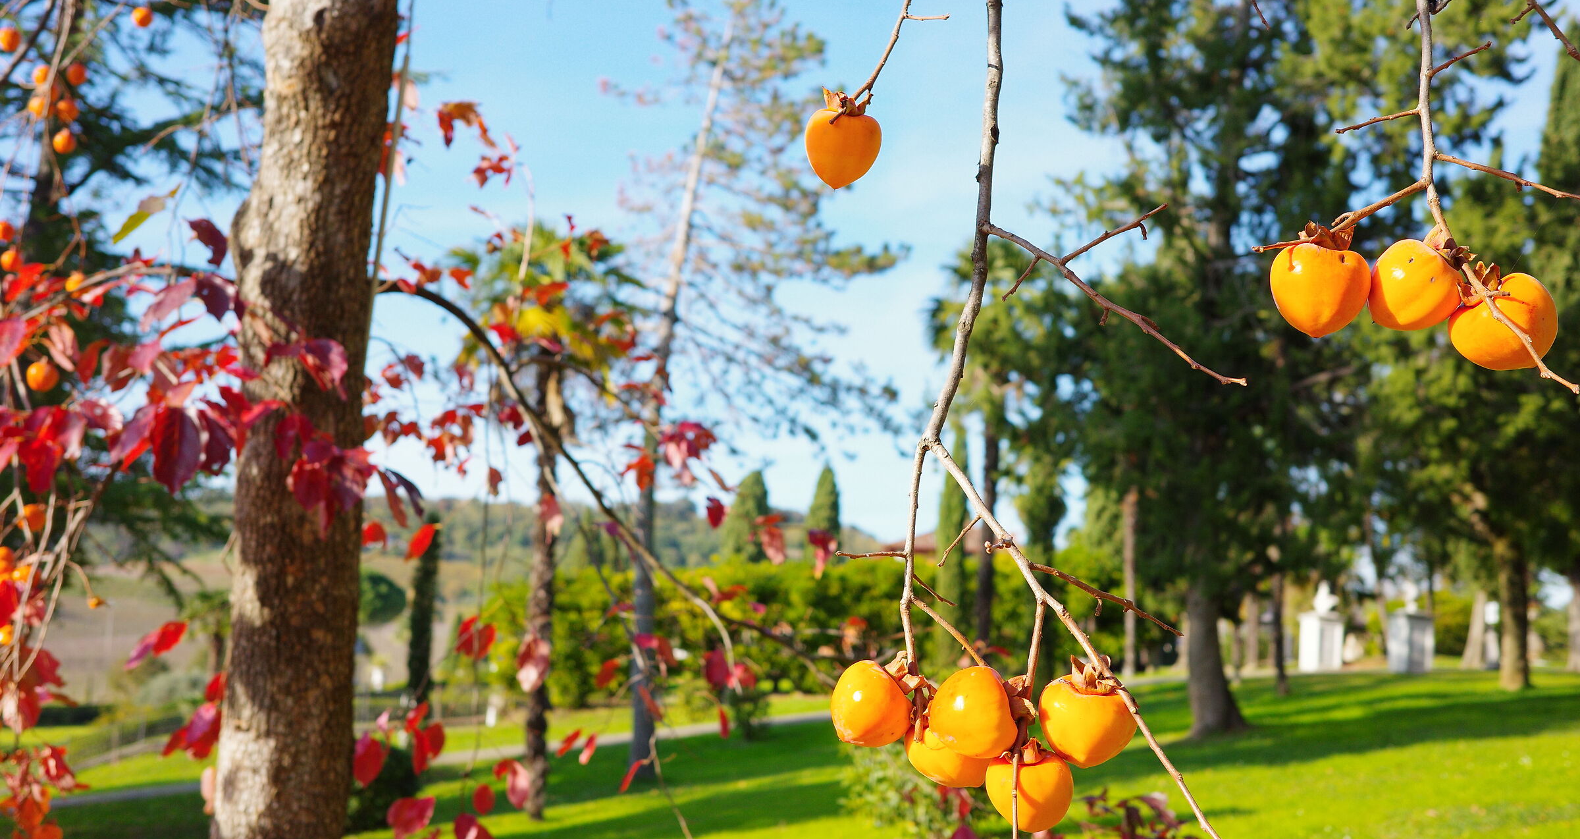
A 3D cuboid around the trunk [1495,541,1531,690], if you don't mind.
[{"bbox_3d":[11.126,3.020,27.000,0.460,2.300,0.460,0,-5,0],"label":"trunk"}]

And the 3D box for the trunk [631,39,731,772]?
[{"bbox_3d":[-1.111,-0.367,19.415,0.956,8.234,0.519,0,-6,-3],"label":"trunk"}]

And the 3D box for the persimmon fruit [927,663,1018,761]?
[{"bbox_3d":[0.145,0.231,1.385,0.071,0.070,0.070,-42,0,-21],"label":"persimmon fruit"}]

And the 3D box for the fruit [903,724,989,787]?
[{"bbox_3d":[0.124,0.259,1.385,0.066,0.068,0.066,-31,-6,-1],"label":"fruit"}]

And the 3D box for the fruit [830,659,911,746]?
[{"bbox_3d":[0.065,0.227,1.410,0.067,0.067,0.067,43,-12,0],"label":"fruit"}]

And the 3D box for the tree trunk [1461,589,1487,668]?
[{"bbox_3d":[15.298,4.618,39.094,0.522,1.857,0.467,-2,-6,21],"label":"tree trunk"}]

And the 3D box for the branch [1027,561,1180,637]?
[{"bbox_3d":[0.254,0.144,1.420,0.128,0.058,0.040,0,-5,0],"label":"branch"}]

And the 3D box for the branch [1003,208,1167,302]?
[{"bbox_3d":[0.241,-0.137,1.440,0.135,0.078,0.060,0,-5,0],"label":"branch"}]

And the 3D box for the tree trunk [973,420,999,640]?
[{"bbox_3d":[3.455,1.963,31.000,0.280,4.100,0.280,3,-5,0],"label":"tree trunk"}]

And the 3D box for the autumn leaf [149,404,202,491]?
[{"bbox_3d":[-0.752,0.036,2.150,0.065,0.108,0.030,0,-5,0],"label":"autumn leaf"}]

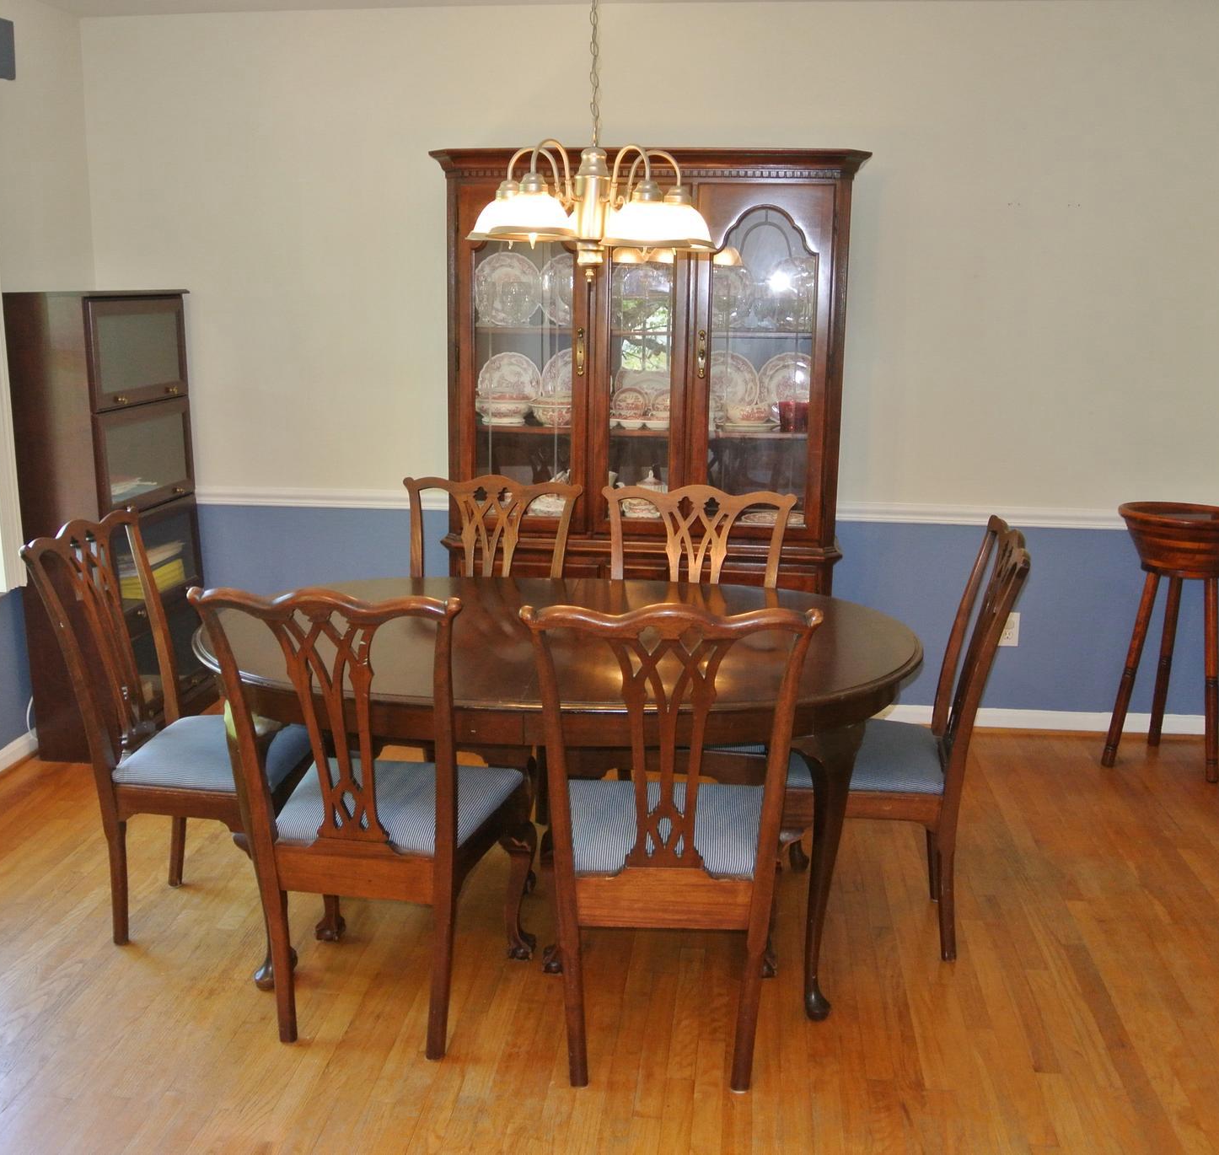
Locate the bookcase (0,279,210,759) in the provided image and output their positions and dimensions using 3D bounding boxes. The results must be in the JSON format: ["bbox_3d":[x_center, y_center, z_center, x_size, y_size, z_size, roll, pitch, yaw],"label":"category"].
[{"bbox_3d":[-1.669,-0.203,4.364,0.310,1.505,0.710,2,13,6],"label":"bookcase"}]

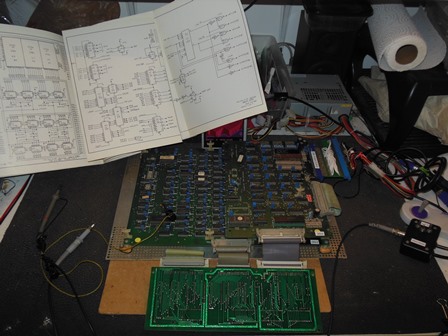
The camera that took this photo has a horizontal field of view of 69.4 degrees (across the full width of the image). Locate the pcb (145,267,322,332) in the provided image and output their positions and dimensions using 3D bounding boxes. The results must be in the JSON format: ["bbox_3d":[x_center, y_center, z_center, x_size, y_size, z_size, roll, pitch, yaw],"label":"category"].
[{"bbox_3d":[0.016,0.209,0.515,0.267,0.014,0.097,2,56,-2],"label":"pcb"}]

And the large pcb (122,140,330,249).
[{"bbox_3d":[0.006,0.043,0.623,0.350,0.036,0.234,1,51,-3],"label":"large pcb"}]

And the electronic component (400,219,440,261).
[{"bbox_3d":[0.363,0.132,0.596,0.053,0.027,0.063,20,52,13],"label":"electronic component"}]

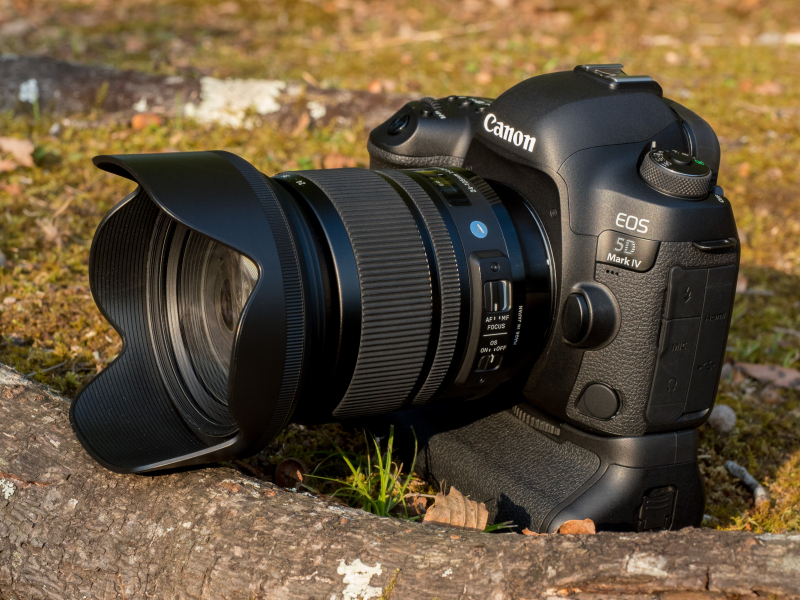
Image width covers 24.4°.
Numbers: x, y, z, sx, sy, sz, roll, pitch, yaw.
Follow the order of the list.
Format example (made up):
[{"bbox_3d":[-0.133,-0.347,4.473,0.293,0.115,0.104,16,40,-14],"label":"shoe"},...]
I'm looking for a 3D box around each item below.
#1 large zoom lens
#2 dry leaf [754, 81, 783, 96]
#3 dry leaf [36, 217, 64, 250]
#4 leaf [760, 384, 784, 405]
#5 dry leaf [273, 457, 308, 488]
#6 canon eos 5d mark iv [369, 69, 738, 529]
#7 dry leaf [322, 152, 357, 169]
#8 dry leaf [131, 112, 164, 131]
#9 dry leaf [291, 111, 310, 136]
[{"bbox_3d":[-0.027,0.000,0.636,0.150,0.108,0.108,-5,23,-34],"label":"large zoom lens"},{"bbox_3d":[0.286,-0.164,1.433,0.021,0.009,0.015,3,19,0],"label":"dry leaf"},{"bbox_3d":[-0.186,-0.035,0.985,0.016,0.012,0.018,3,19,0],"label":"dry leaf"},{"bbox_3d":[0.164,0.042,0.815,0.011,0.008,0.011,3,19,0],"label":"leaf"},{"bbox_3d":[-0.041,0.065,0.695,0.013,0.011,0.011,3,19,0],"label":"dry leaf"},{"bbox_3d":[0.057,-0.007,0.704,0.086,0.164,0.151,-5,23,-34],"label":"canon eos 5d mark iv"},{"bbox_3d":[-0.038,-0.087,1.160,0.022,0.009,0.017,3,19,0],"label":"dry leaf"},{"bbox_3d":[-0.168,-0.118,1.224,0.021,0.010,0.014,3,19,0],"label":"dry leaf"},{"bbox_3d":[-0.065,-0.117,1.224,0.011,0.014,0.012,3,19,0],"label":"dry leaf"}]

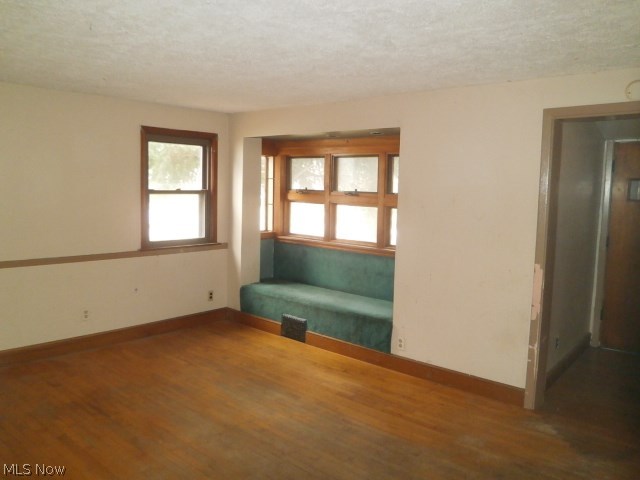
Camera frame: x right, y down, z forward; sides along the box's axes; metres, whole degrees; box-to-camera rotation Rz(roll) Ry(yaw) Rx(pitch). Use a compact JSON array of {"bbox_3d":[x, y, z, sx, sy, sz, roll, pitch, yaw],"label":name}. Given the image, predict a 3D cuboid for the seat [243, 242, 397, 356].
[{"bbox_3d":[0.065,0.530,5.103,2.100,0.790,0.659,6,8,40],"label":"seat"}]

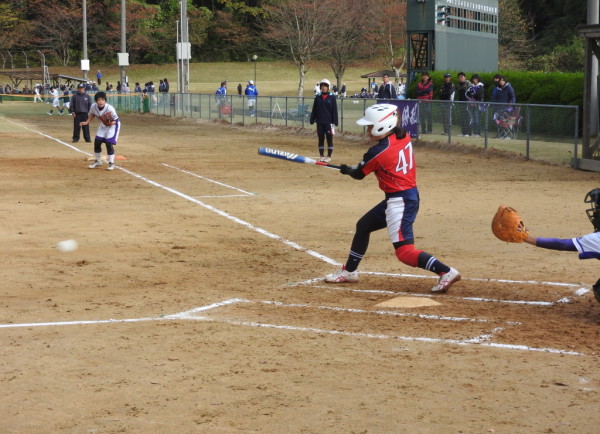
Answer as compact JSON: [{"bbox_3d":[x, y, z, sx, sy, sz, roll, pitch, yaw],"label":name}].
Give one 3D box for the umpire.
[{"bbox_3d":[-5.651,-2.675,35.700,0.580,1.520,0.360,-1,6,-6],"label":"umpire"}]

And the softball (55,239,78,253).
[{"bbox_3d":[-1.953,0.238,11.600,0.097,0.097,0.097,0,6,0],"label":"softball"}]

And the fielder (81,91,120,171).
[{"bbox_3d":[-3.511,-1.517,24.400,0.720,1.380,0.620,0,6,3],"label":"fielder"}]

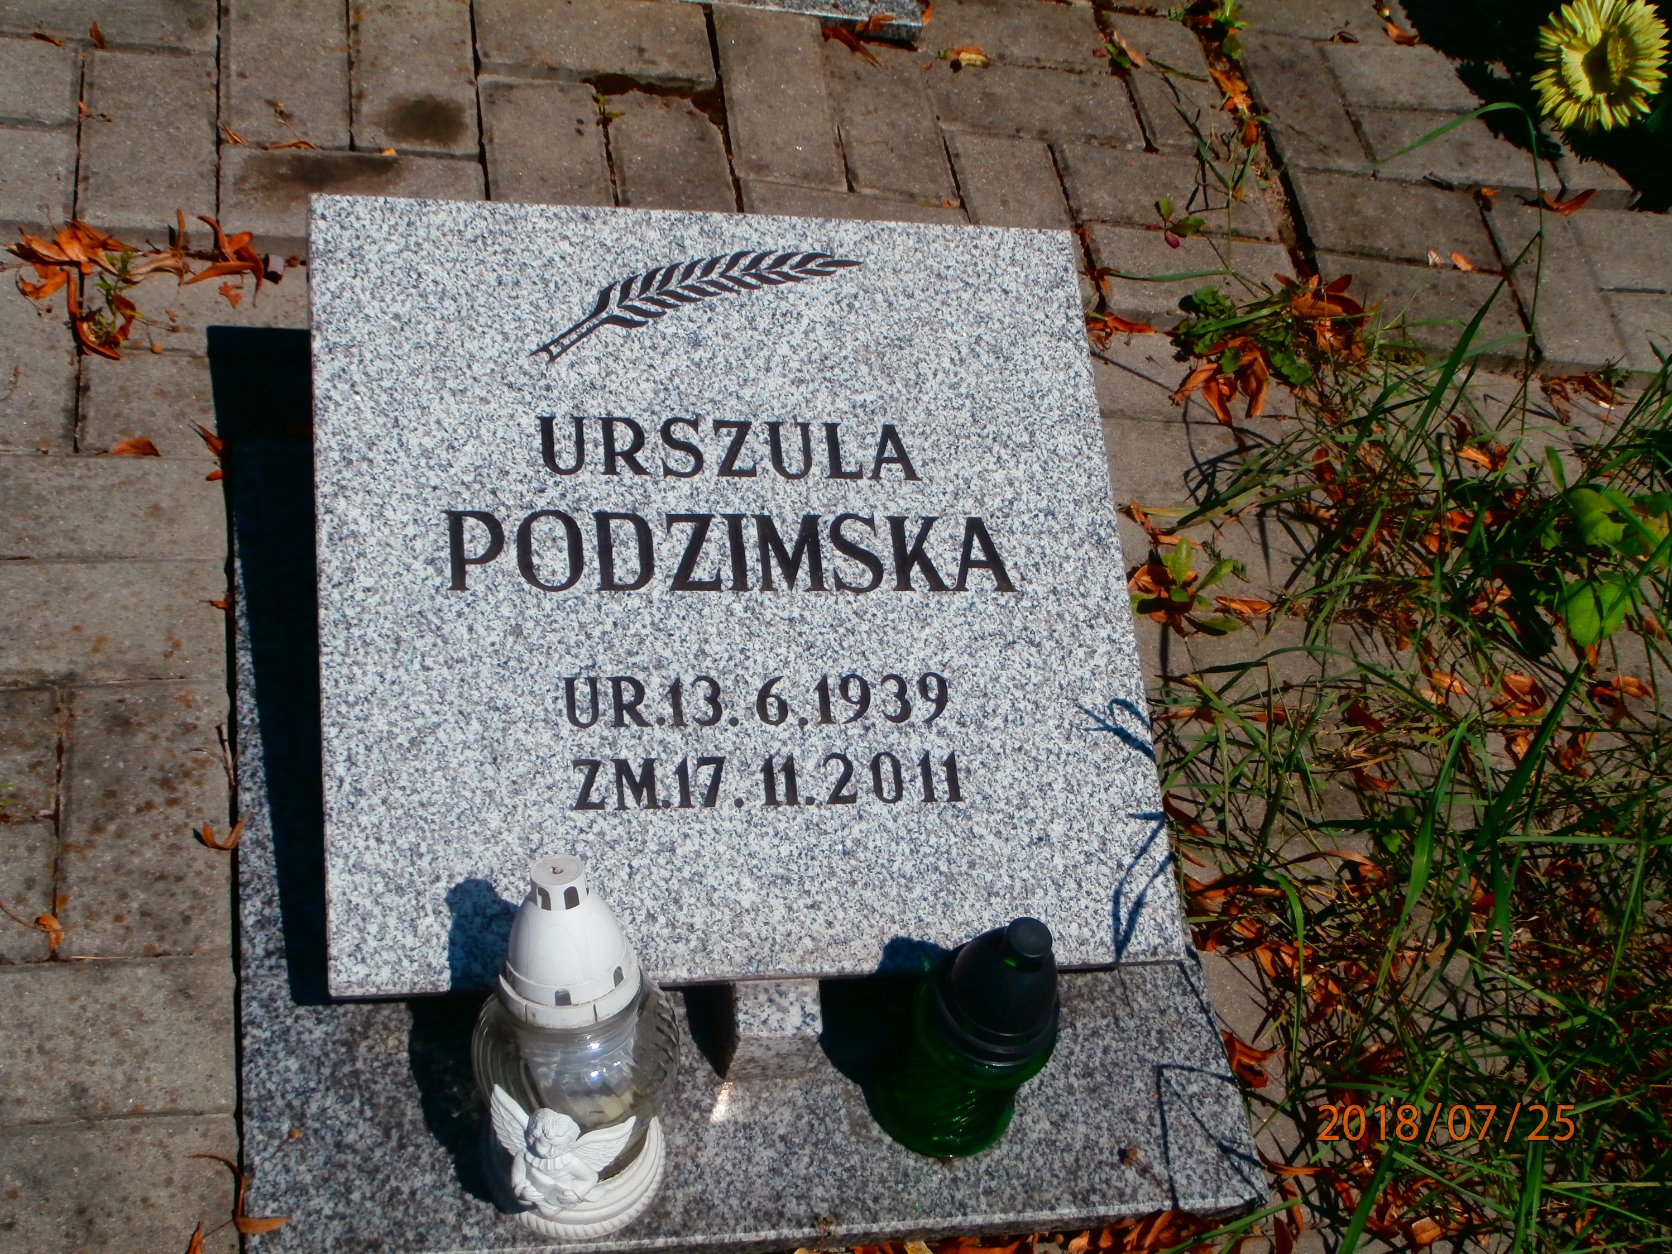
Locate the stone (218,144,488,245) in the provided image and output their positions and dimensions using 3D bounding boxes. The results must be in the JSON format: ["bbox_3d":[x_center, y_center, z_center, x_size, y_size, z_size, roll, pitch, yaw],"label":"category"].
[{"bbox_3d":[-0.376,-0.309,1.765,0.200,0.060,0.100,0,52,-19],"label":"stone"}]

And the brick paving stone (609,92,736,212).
[{"bbox_3d":[-0.142,-0.355,1.891,0.100,0.060,0.200,1,52,-18],"label":"brick paving stone"}]

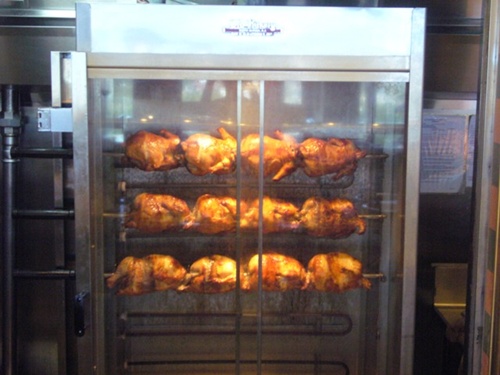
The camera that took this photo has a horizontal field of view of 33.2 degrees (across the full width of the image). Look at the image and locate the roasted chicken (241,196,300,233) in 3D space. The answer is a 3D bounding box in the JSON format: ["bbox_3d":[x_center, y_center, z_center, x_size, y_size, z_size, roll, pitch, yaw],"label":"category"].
[{"bbox_3d":[0.069,0.092,2.803,0.194,0.120,0.140,0,8,-2],"label":"roasted chicken"}]

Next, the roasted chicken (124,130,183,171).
[{"bbox_3d":[-0.318,-0.120,2.760,0.185,0.125,0.150,0,8,-2],"label":"roasted chicken"}]

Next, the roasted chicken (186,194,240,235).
[{"bbox_3d":[-0.120,0.090,2.796,0.191,0.123,0.140,0,8,-2],"label":"roasted chicken"}]

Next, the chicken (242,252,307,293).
[{"bbox_3d":[0.083,0.287,2.829,0.210,0.124,0.140,0,8,-2],"label":"chicken"}]

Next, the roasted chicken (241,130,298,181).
[{"bbox_3d":[0.065,-0.106,2.776,0.186,0.154,0.150,0,8,-2],"label":"roasted chicken"}]

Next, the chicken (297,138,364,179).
[{"bbox_3d":[0.274,-0.096,2.785,0.219,0.135,0.150,0,8,-2],"label":"chicken"}]

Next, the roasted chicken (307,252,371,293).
[{"bbox_3d":[0.300,0.288,2.837,0.217,0.125,0.140,0,8,-2],"label":"roasted chicken"}]

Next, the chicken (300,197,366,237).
[{"bbox_3d":[0.279,0.101,2.811,0.218,0.130,0.140,0,8,-2],"label":"chicken"}]

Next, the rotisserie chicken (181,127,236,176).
[{"bbox_3d":[-0.138,-0.120,2.880,0.200,0.165,0.155,0,7,-2],"label":"rotisserie chicken"}]

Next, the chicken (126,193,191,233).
[{"bbox_3d":[-0.304,0.085,2.788,0.207,0.126,0.140,0,8,-2],"label":"chicken"}]

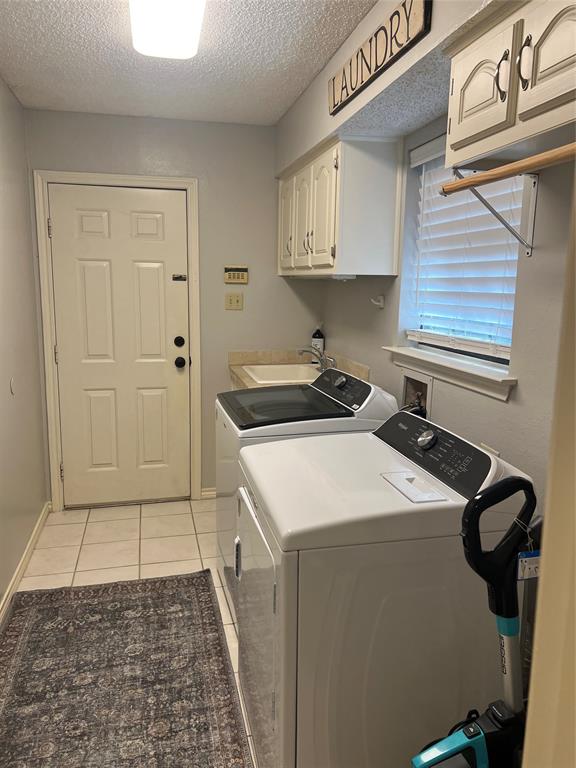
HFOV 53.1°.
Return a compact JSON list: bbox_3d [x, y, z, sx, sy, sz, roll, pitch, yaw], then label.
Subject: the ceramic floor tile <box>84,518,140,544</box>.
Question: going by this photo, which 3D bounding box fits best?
[{"bbox_3d":[-1.034,0.873,3.413,0.310,0.010,0.308,-2,10,-14],"label":"ceramic floor tile"}]

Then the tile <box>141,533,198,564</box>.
[{"bbox_3d":[-0.652,0.918,3.187,0.310,0.010,0.308,-2,10,-14],"label":"tile"}]

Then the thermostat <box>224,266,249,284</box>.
[{"bbox_3d":[-0.327,-0.696,3.716,0.152,0.103,0.030,-2,10,-14],"label":"thermostat"}]

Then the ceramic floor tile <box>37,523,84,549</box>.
[{"bbox_3d":[-1.306,0.881,3.347,0.238,0.010,0.308,-2,10,-14],"label":"ceramic floor tile"}]

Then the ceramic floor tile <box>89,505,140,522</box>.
[{"bbox_3d":[-1.097,0.828,3.671,0.310,0.010,0.219,-2,10,-14],"label":"ceramic floor tile"}]

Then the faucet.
[{"bbox_3d":[0.179,-0.150,3.555,0.235,0.165,0.130,-2,10,-14],"label":"faucet"}]

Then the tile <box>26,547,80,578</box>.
[{"bbox_3d":[-1.231,0.933,3.046,0.238,0.010,0.308,-2,10,-14],"label":"tile"}]

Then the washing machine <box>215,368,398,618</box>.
[{"bbox_3d":[0.054,0.485,2.617,0.665,1.055,0.700,-2,10,-14],"label":"washing machine"}]

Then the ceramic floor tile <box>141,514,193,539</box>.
[{"bbox_3d":[-0.727,0.865,3.488,0.310,0.010,0.308,-2,10,-14],"label":"ceramic floor tile"}]

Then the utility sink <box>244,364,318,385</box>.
[{"bbox_3d":[0.027,0.029,3.544,0.515,0.202,0.660,-2,10,-14],"label":"utility sink"}]

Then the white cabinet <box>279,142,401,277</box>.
[{"bbox_3d":[0.242,-0.909,3.235,0.315,0.600,1.160,-2,10,-14],"label":"white cabinet"}]

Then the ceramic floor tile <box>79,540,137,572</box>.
[{"bbox_3d":[-0.959,0.926,3.112,0.310,0.010,0.308,-2,10,-14],"label":"ceramic floor tile"}]

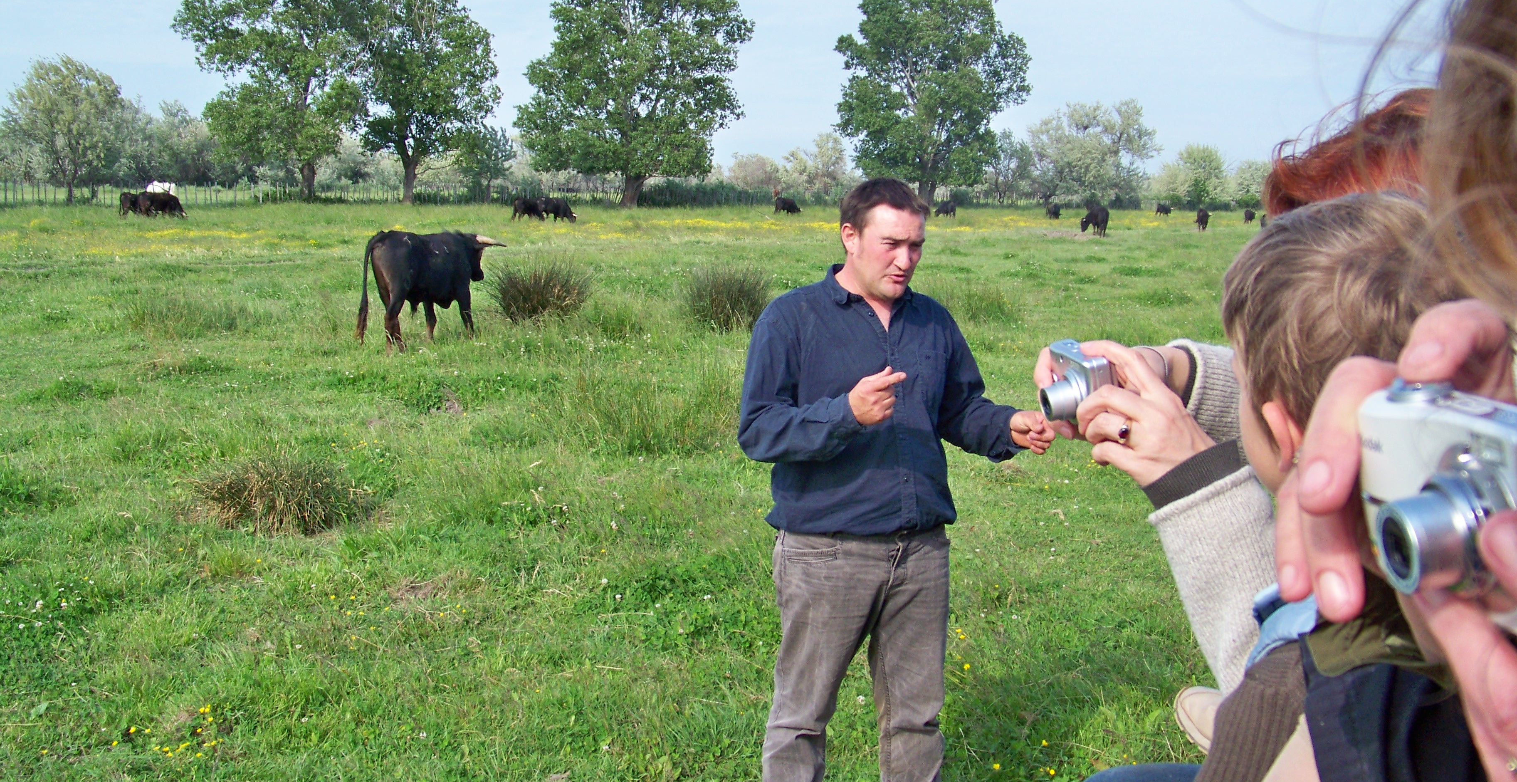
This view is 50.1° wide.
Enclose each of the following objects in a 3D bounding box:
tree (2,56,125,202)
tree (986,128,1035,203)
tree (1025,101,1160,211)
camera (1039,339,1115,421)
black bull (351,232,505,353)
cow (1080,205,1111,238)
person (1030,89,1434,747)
[{"bbox_3d":[-46.256,-17.366,108.000,7.890,9.870,7.560,1,7,0],"label":"tree"},{"bbox_3d":[22.055,-19.719,142.000,4.230,6.750,4.050,1,7,0],"label":"tree"},{"bbox_3d":[30.504,-21.634,148.000,11.650,9.840,10.210,1,7,0],"label":"tree"},{"bbox_3d":[0.289,-0.004,1.480,0.058,0.060,0.090,-15,16,-12],"label":"camera"},{"bbox_3d":[-3.437,-1.071,16.958,0.720,1.290,1.850,5,8,30],"label":"black bull"},{"bbox_3d":[13.840,-6.953,66.220,0.700,1.240,1.800,-4,8,-30],"label":"cow"},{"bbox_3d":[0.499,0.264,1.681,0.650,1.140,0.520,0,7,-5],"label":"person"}]

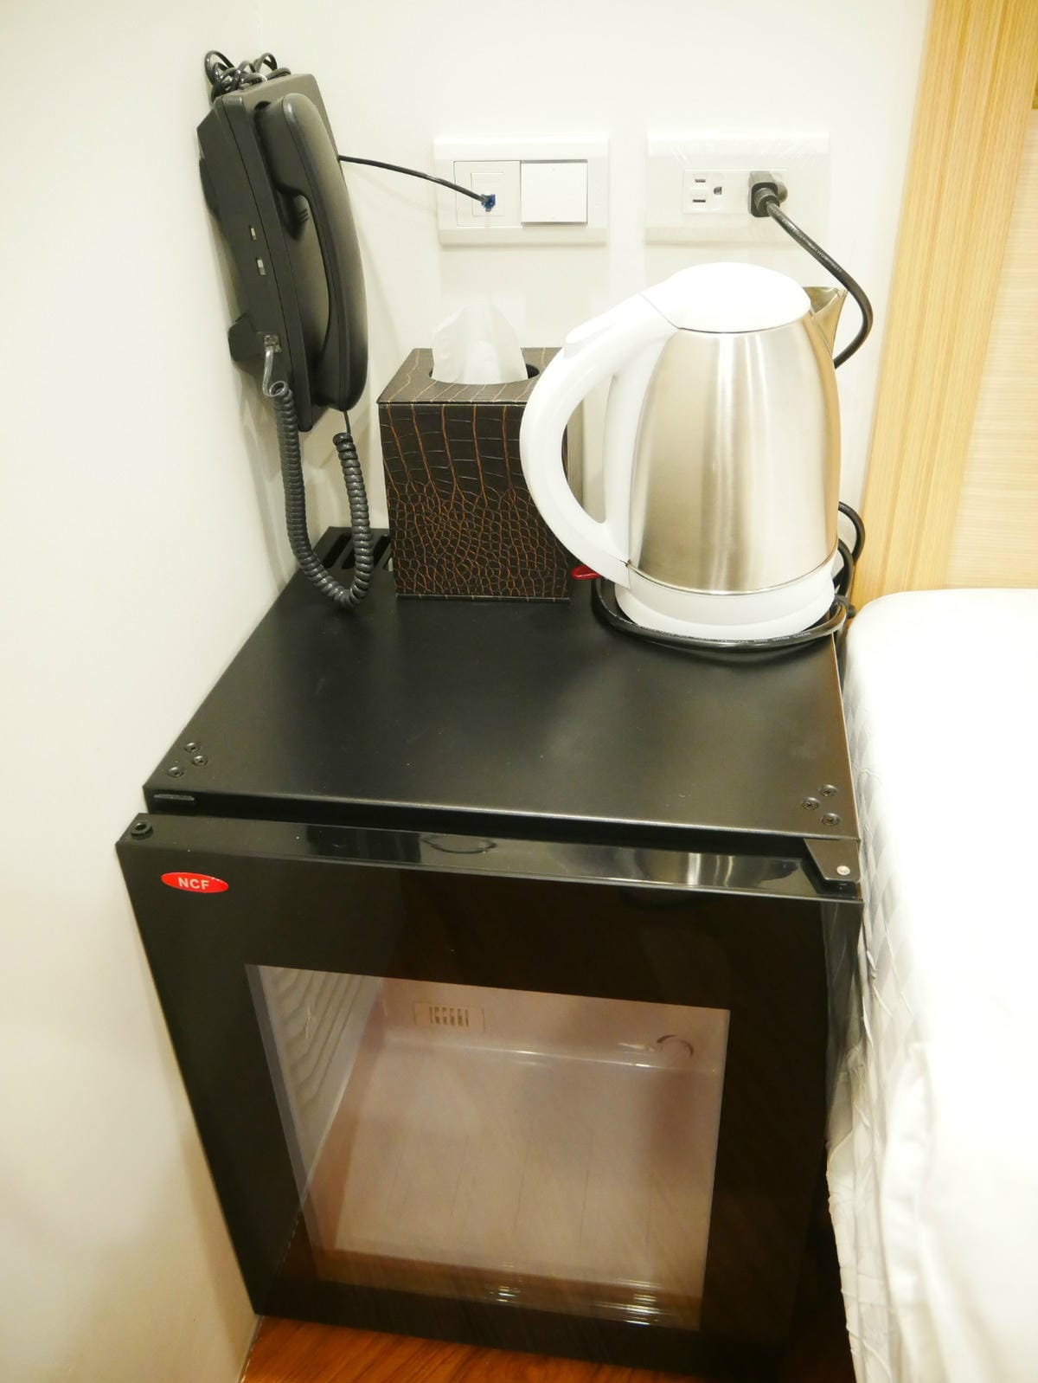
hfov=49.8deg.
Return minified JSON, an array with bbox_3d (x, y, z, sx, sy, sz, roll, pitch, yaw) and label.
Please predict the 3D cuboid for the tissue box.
[{"bbox_3d":[-0.021,-0.162,0.826,0.127,0.146,0.125,2,33,7],"label":"tissue box"}]

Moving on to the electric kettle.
[{"bbox_3d":[0.109,-0.154,0.730,0.217,0.229,0.155,-6,33,-5],"label":"electric kettle"}]

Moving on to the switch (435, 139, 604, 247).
[{"bbox_3d":[0.003,-0.346,0.776,0.120,0.069,0.012,5,34,12],"label":"switch"}]

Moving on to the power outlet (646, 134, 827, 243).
[{"bbox_3d":[0.146,-0.335,0.745,0.120,0.069,0.012,5,34,12],"label":"power outlet"}]

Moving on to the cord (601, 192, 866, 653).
[{"bbox_3d":[0.143,-0.180,0.737,0.186,0.265,0.178,5,34,12],"label":"cord"}]

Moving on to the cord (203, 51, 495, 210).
[{"bbox_3d":[-0.105,-0.360,0.729,0.155,0.108,0.105,5,34,12],"label":"cord"}]

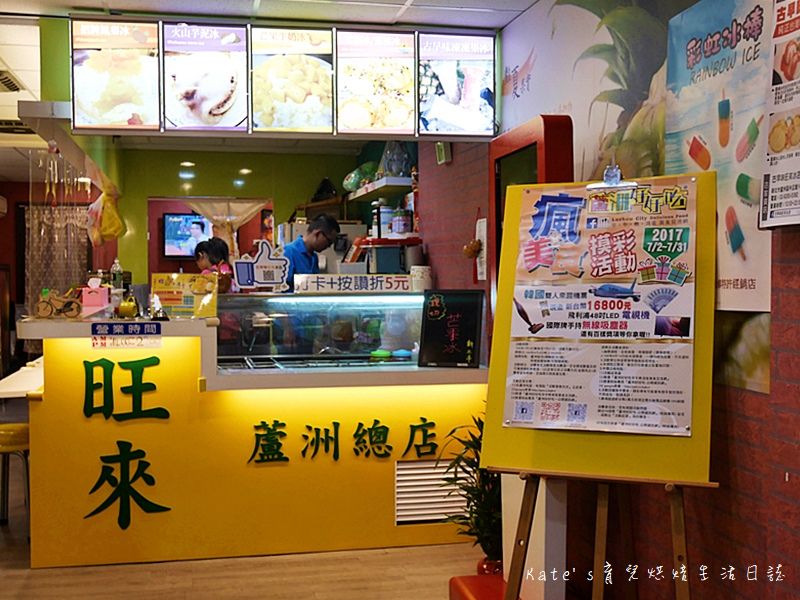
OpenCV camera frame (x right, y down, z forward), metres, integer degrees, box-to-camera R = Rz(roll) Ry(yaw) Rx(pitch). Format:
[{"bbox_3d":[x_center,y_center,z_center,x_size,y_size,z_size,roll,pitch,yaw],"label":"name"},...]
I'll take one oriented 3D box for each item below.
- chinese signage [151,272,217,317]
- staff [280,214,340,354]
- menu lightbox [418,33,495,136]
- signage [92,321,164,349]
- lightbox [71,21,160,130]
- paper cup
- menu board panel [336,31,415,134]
[{"bbox_3d":[-0.986,-0.016,4.450,0.300,0.205,0.030,0,-6,5],"label":"chinese signage"},{"bbox_3d":[-0.507,0.336,5.400,0.370,1.620,0.470,1,3,30],"label":"staff"},{"bbox_3d":[0.246,-0.940,4.259,0.345,0.455,0.080,-1,2,-10],"label":"menu lightbox"},{"bbox_3d":[-1.215,0.160,4.317,0.300,0.112,0.015,-1,2,-10],"label":"signage"},{"bbox_3d":[-1.171,-0.926,4.000,0.352,0.455,0.080,-1,2,-10],"label":"lightbox"},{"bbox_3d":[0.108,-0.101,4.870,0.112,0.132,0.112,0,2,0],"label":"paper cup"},{"bbox_3d":[-0.104,-0.939,4.195,0.352,0.455,0.080,-1,2,-10],"label":"menu board panel"}]

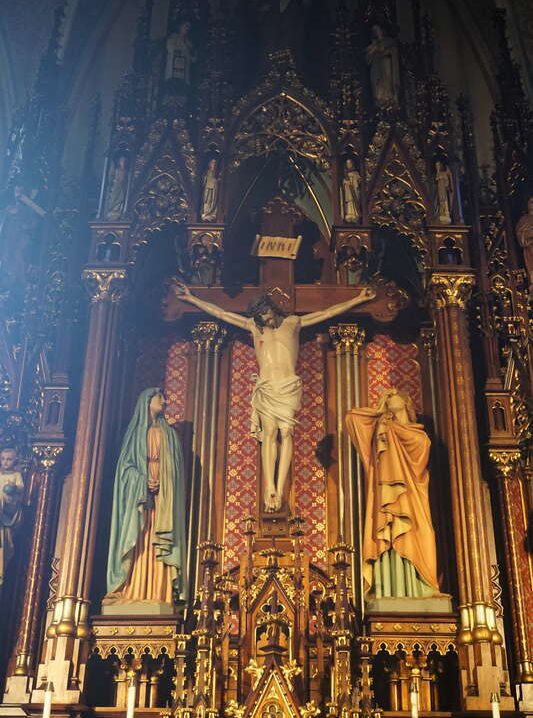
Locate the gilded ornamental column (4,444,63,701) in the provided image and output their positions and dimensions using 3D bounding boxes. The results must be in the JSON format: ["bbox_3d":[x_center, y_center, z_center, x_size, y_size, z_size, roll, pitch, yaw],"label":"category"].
[{"bbox_3d":[-1.542,1.418,6.883,0.205,1.769,0.205,1,-29,0],"label":"gilded ornamental column"}]

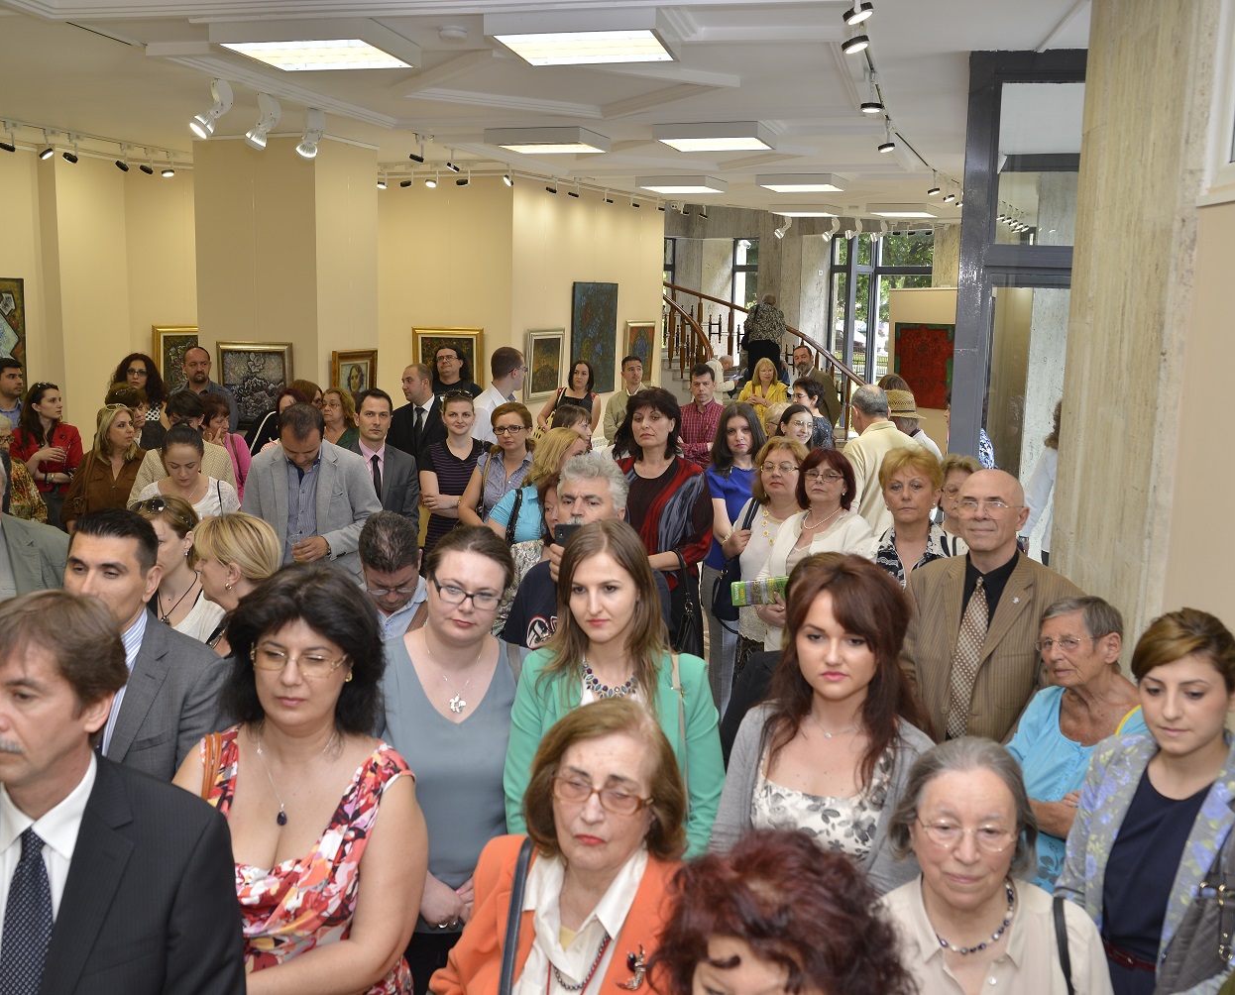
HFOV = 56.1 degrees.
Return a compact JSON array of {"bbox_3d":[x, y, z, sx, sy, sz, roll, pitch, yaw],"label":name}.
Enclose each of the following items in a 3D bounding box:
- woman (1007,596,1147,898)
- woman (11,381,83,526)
[{"bbox_3d":[1.038,0.944,2.718,0.470,1.460,0.340,7,11,33],"label":"woman"},{"bbox_3d":[-3.455,0.077,7.128,0.470,1.589,0.330,-4,11,-29],"label":"woman"}]

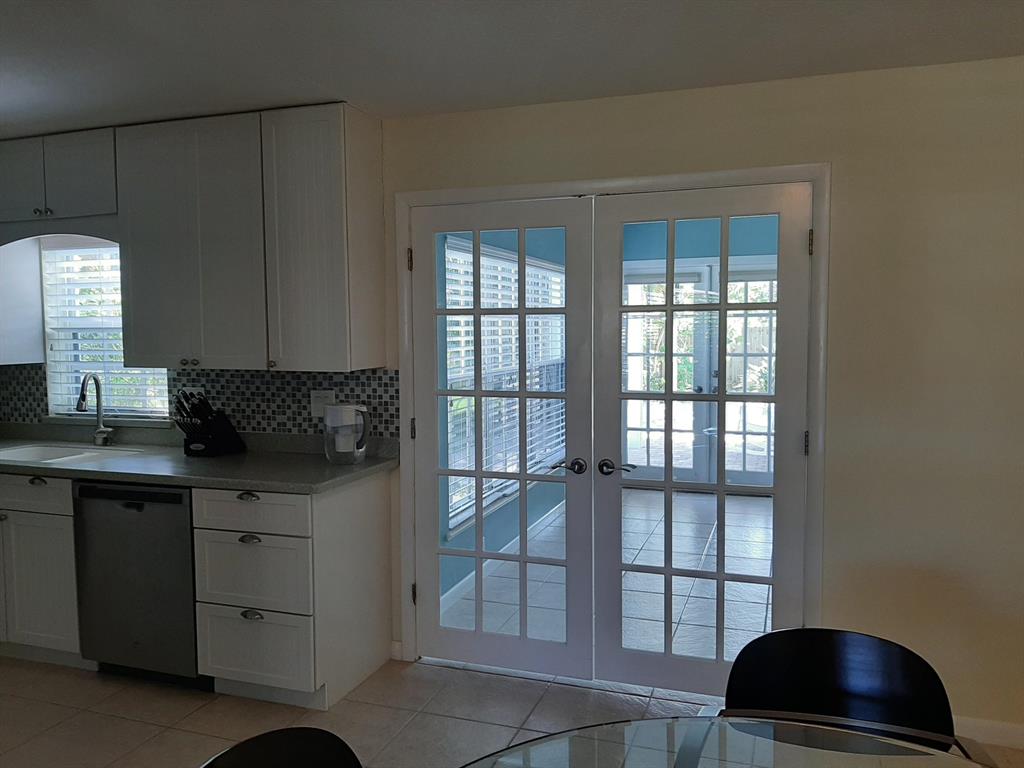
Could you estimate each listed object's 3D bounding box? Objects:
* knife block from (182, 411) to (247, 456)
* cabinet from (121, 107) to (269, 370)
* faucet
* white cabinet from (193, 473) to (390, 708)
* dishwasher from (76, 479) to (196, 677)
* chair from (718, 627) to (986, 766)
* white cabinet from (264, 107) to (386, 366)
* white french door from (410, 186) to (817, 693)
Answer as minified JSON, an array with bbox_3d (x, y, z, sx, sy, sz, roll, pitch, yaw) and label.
[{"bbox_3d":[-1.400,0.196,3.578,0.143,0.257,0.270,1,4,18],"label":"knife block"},{"bbox_3d":[-1.357,-0.612,3.508,0.769,1.078,0.322,1,4,18],"label":"cabinet"},{"bbox_3d":[-2.093,0.130,3.854,0.118,0.371,0.180,1,4,18],"label":"faucet"},{"bbox_3d":[-0.908,0.825,3.288,0.543,0.882,0.628,1,4,18],"label":"white cabinet"},{"bbox_3d":[-1.462,0.803,3.451,0.597,0.832,0.600,1,4,18],"label":"dishwasher"},{"bbox_3d":[0.582,0.940,1.357,0.520,0.866,0.520,1,4,18],"label":"chair"},{"bbox_3d":[-0.806,-0.605,3.328,0.390,1.078,0.322,1,4,18],"label":"white cabinet"},{"bbox_3d":[0.347,0.241,3.201,1.644,2.014,0.055,1,4,18],"label":"white french door"}]

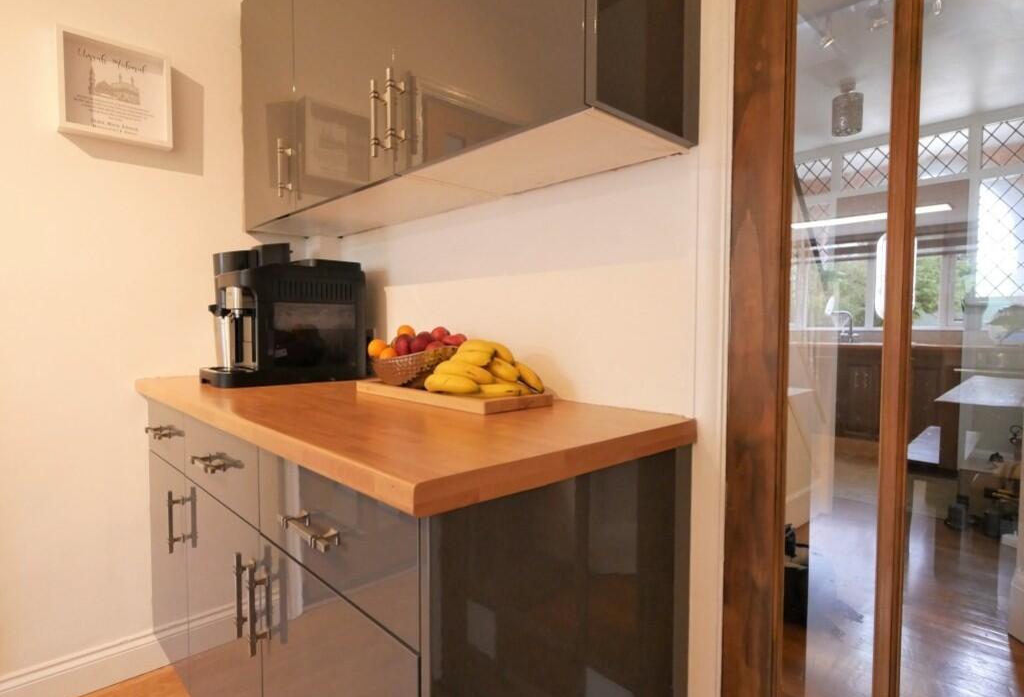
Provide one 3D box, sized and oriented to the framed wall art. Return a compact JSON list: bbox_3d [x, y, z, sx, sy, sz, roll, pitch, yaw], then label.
[{"bbox_3d":[-1.149,-0.746,1.548,0.265,0.270,0.055,-2,3,-41],"label":"framed wall art"}]

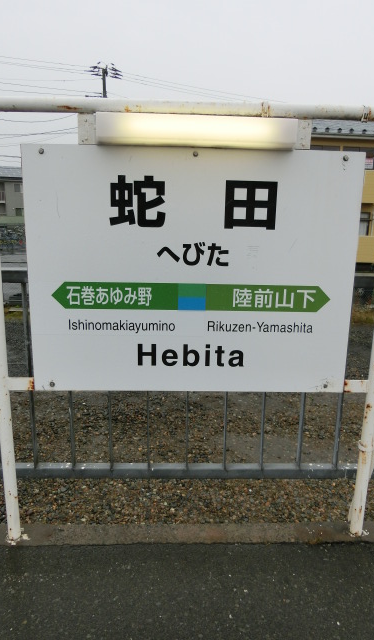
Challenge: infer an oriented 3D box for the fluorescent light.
[{"bbox_3d":[0.035,-0.642,1.573,0.675,0.089,0.086,1,12,-2],"label":"fluorescent light"}]

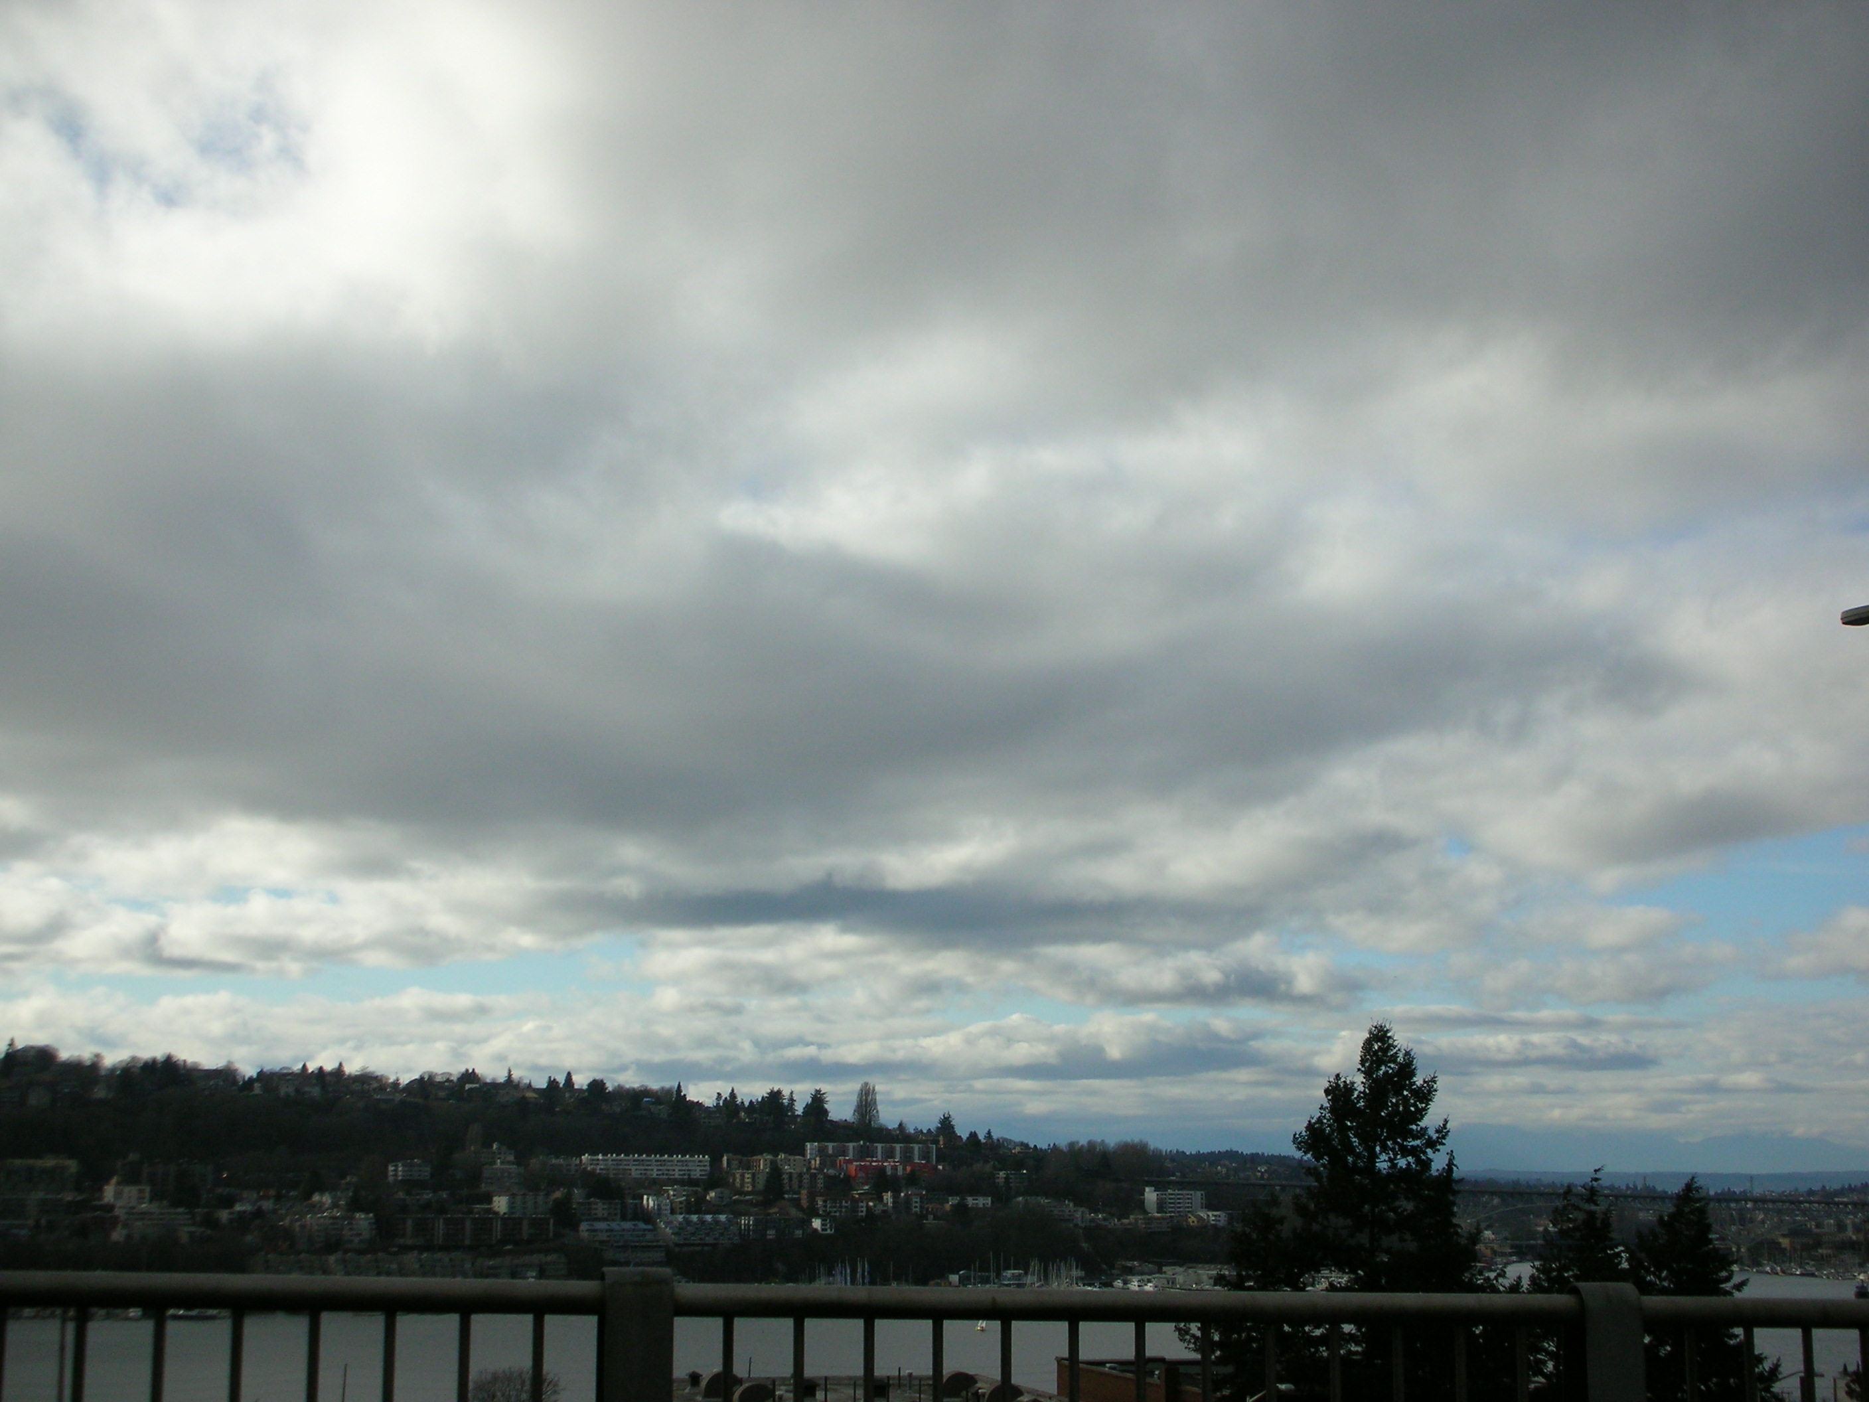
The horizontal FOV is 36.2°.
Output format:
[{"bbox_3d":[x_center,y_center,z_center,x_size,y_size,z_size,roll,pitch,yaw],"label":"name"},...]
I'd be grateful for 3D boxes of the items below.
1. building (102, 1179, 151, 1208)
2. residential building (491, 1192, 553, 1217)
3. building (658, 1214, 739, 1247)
[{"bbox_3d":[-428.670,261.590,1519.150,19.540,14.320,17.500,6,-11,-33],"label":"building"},{"bbox_3d":[-224.900,274.600,1560.130,27.220,12.380,20.000,6,-11,-30],"label":"residential building"},{"bbox_3d":[-127.600,286.710,1548.520,39.260,16.500,20.000,5,-10,-25],"label":"building"}]

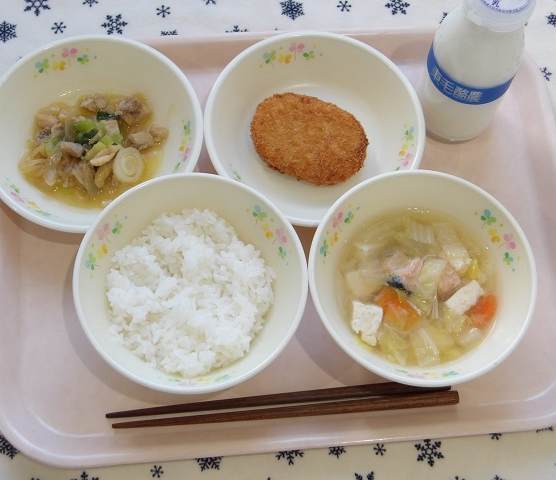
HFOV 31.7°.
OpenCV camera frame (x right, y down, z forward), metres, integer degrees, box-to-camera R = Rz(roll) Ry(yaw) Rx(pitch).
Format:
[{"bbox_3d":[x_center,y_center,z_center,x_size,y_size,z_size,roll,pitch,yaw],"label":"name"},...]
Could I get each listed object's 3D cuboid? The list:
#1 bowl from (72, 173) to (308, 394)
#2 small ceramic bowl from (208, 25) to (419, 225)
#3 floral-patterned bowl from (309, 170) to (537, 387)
[{"bbox_3d":[-0.053,0.034,0.612,0.139,0.060,0.139,1,68,-3],"label":"bowl"},{"bbox_3d":[0.024,-0.070,0.669,0.147,0.038,0.147,1,68,-3],"label":"small ceramic bowl"},{"bbox_3d":[0.086,0.031,0.620,0.139,0.060,0.139,1,68,-3],"label":"floral-patterned bowl"}]

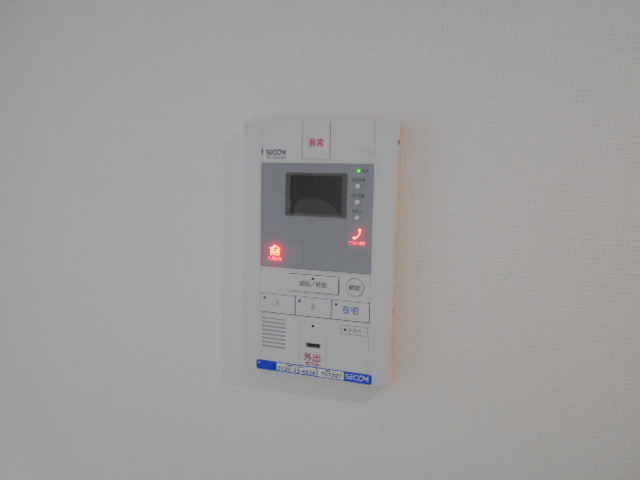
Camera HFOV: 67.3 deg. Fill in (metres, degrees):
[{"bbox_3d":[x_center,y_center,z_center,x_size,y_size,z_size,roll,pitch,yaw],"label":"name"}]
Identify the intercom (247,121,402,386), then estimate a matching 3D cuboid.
[{"bbox_3d":[-0.002,0.013,0.513,0.162,0.268,0.026,3,6,17],"label":"intercom"}]

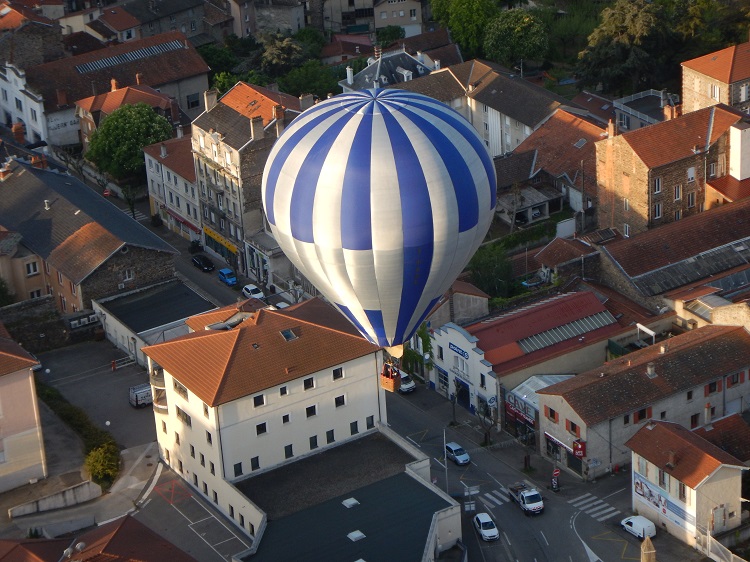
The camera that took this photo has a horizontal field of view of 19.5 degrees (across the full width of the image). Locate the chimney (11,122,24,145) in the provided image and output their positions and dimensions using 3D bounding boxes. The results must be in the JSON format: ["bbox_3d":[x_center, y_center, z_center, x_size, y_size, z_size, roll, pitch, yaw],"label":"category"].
[{"bbox_3d":[-53.945,-22.307,330.838,1.600,3.200,0.850,-18,29,-28],"label":"chimney"}]

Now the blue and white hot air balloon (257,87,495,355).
[{"bbox_3d":[0.506,-4.138,159.600,17.000,19.400,17.000,-4,26,0],"label":"blue and white hot air balloon"}]

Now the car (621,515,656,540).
[{"bbox_3d":[29.371,27.352,243.612,1.700,1.800,4.100,-23,32,-35],"label":"car"}]

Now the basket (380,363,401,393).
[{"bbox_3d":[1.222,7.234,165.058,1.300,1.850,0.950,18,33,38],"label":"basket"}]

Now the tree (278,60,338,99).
[{"bbox_3d":[-11.268,-31.637,359.553,9.500,9.852,9.500,-3,25,1],"label":"tree"}]

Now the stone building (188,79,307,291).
[{"bbox_3d":[-14.468,-15.554,310.177,17.469,23.562,13.102,-18,29,-28],"label":"stone building"}]

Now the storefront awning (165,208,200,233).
[{"bbox_3d":[-28.441,-8.790,319.788,0.900,0.650,10.664,-18,29,-28],"label":"storefront awning"}]

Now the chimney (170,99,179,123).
[{"bbox_3d":[-30.835,-26.221,336.430,1.050,3.900,0.750,-17,28,-25],"label":"chimney"}]

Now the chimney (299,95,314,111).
[{"bbox_3d":[-9.372,-24.112,299.476,1.950,2.600,0.700,-17,28,-25],"label":"chimney"}]

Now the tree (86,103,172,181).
[{"bbox_3d":[-37.383,-20.870,334.474,13.000,12.600,13.000,-4,26,0],"label":"tree"}]

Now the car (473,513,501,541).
[{"bbox_3d":[12.423,27.236,242.491,1.750,1.480,4.120,-10,26,-14],"label":"car"}]

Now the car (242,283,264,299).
[{"bbox_3d":[-16.700,1.500,300.384,1.690,1.460,3.800,-20,30,-31],"label":"car"}]

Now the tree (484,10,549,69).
[{"bbox_3d":[24.011,-41.149,371.211,11.000,10.600,11.000,-4,26,0],"label":"tree"}]

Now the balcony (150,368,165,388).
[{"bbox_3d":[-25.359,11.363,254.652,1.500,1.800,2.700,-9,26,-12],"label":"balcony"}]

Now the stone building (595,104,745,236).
[{"bbox_3d":[43.844,-16.266,313.358,21.328,15.641,12.086,-18,29,-28],"label":"stone building"}]

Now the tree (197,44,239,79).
[{"bbox_3d":[-26.630,-37.010,372.242,8.000,8.000,8.000,-4,26,0],"label":"tree"}]

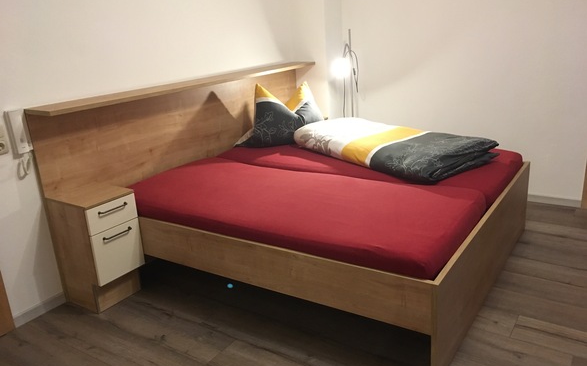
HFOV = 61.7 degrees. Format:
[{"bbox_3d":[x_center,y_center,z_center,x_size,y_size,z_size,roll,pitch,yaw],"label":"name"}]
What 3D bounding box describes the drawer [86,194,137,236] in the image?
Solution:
[{"bbox_3d":[-1.085,0.151,2.708,0.335,0.140,0.298,8,21,34],"label":"drawer"}]

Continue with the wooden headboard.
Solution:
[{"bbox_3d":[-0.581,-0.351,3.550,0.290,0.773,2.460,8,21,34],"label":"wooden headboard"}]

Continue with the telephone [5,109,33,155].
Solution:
[{"bbox_3d":[-1.416,-0.262,2.535,0.063,0.222,0.088,8,21,34],"label":"telephone"}]

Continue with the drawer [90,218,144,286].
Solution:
[{"bbox_3d":[-1.069,0.357,2.772,0.335,0.285,0.298,8,21,34],"label":"drawer"}]

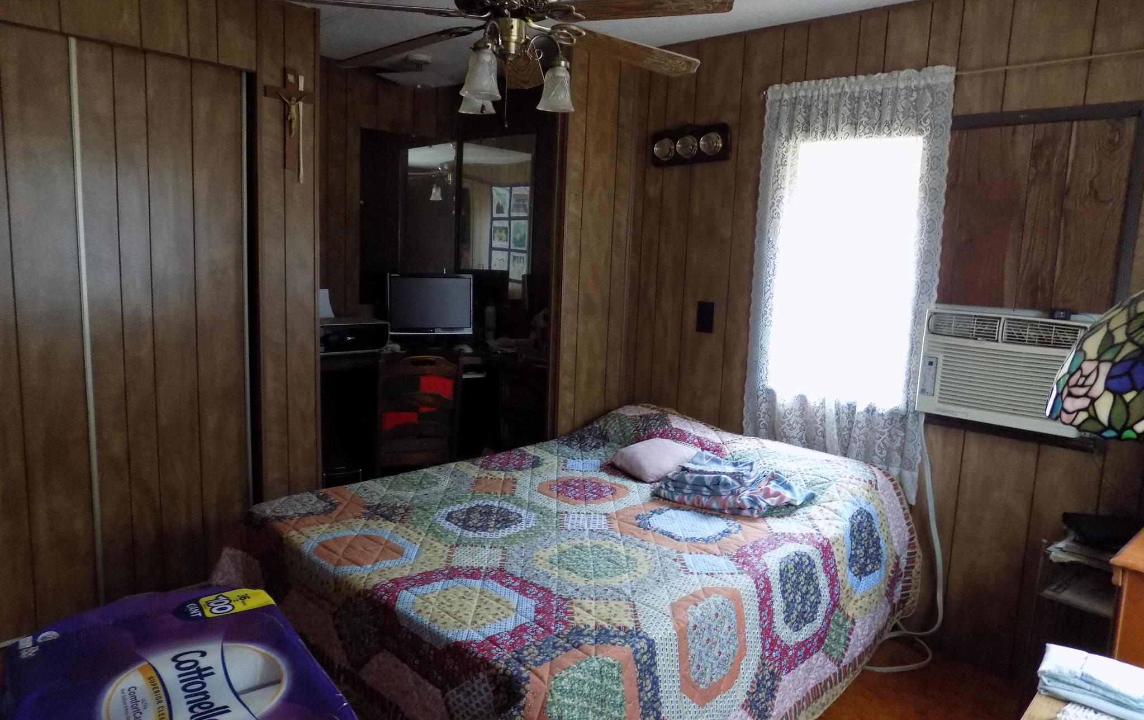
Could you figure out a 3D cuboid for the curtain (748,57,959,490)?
[{"bbox_3d":[1.012,-0.276,2.864,0.693,1.501,0.080,10,11,43],"label":"curtain"}]

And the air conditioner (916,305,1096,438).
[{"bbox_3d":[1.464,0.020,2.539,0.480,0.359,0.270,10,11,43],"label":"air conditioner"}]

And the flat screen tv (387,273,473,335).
[{"bbox_3d":[-0.764,-0.303,4.114,0.450,0.325,0.070,0,9,-16],"label":"flat screen tv"}]

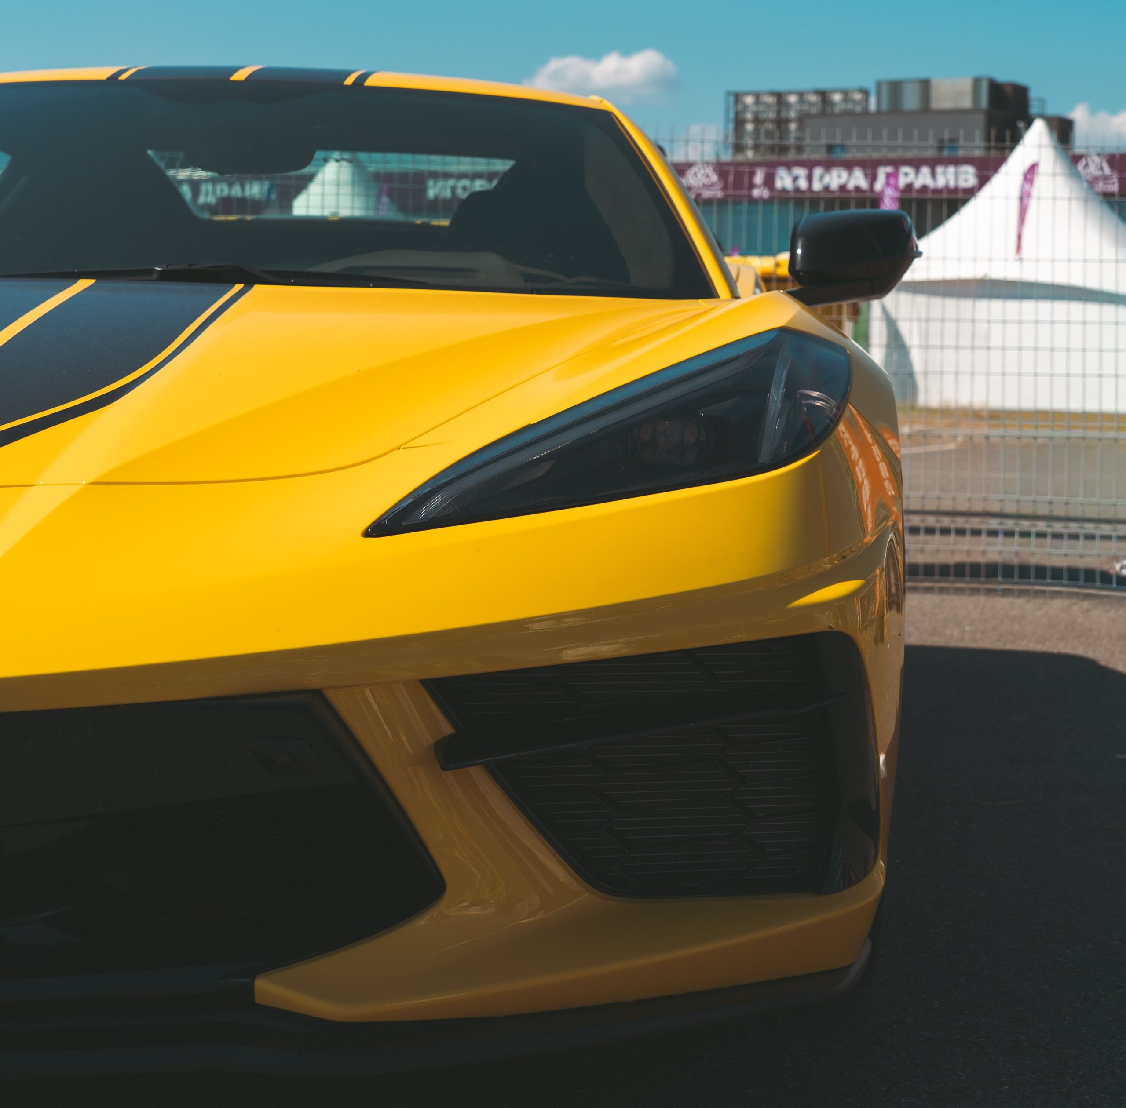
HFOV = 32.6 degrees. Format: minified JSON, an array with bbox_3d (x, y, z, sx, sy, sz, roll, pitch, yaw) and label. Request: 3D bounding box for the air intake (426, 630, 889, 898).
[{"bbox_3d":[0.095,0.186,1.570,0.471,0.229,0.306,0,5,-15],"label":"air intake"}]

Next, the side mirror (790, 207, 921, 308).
[{"bbox_3d":[0.443,-0.446,2.923,0.215,0.147,0.150,1,5,2],"label":"side mirror"}]

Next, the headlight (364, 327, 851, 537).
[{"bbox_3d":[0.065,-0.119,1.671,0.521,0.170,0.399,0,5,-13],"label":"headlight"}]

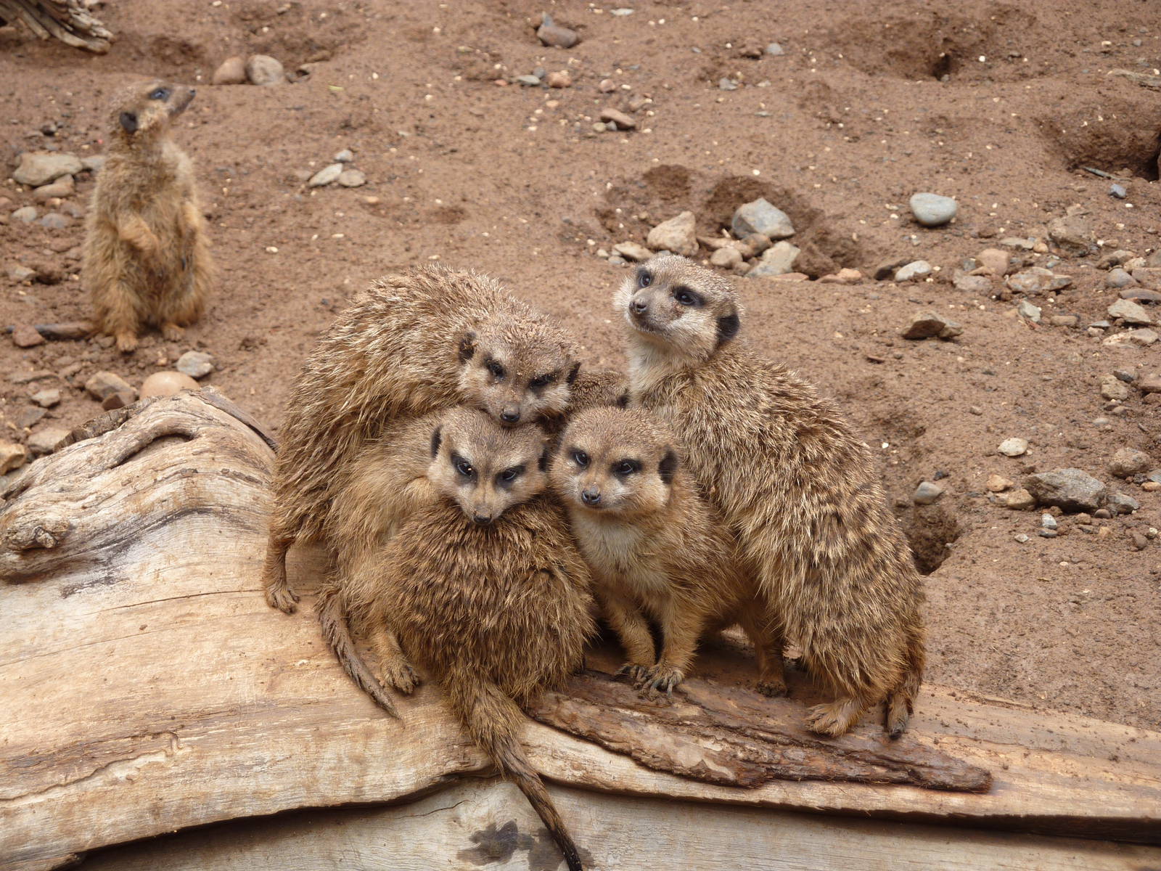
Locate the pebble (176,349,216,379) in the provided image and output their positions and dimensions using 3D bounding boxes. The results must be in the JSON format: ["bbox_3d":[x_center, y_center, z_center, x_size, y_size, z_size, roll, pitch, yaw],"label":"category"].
[{"bbox_3d":[-0.329,-0.061,3.673,0.033,0.025,0.026,0,23,0],"label":"pebble"}]

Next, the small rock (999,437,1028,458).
[{"bbox_3d":[0.393,0.011,3.902,0.026,0.017,0.022,0,24,0],"label":"small rock"}]

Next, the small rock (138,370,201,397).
[{"bbox_3d":[-0.346,-0.039,3.615,0.049,0.030,0.040,0,23,0],"label":"small rock"}]

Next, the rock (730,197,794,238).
[{"bbox_3d":[0.170,-0.202,3.992,0.057,0.038,0.043,0,23,0],"label":"rock"}]

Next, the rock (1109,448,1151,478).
[{"bbox_3d":[0.445,0.022,3.479,0.035,0.024,0.028,0,23,0],"label":"rock"}]

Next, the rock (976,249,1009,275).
[{"bbox_3d":[0.414,-0.174,4.307,0.032,0.027,0.026,0,24,0],"label":"rock"}]

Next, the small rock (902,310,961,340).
[{"bbox_3d":[0.322,-0.101,3.940,0.055,0.026,0.042,0,20,0],"label":"small rock"}]

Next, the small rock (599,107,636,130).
[{"bbox_3d":[0.037,-0.315,4.275,0.035,0.022,0.027,0,23,0],"label":"small rock"}]

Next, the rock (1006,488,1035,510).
[{"bbox_3d":[0.361,0.052,3.523,0.025,0.017,0.023,0,20,0],"label":"rock"}]

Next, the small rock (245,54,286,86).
[{"bbox_3d":[-0.349,-0.405,4.759,0.043,0.036,0.041,0,20,0],"label":"small rock"}]

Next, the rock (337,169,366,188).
[{"bbox_3d":[-0.219,-0.246,4.117,0.028,0.017,0.024,0,23,0],"label":"rock"}]

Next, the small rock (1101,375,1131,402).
[{"bbox_3d":[0.452,-0.040,3.629,0.025,0.020,0.022,0,23,0],"label":"small rock"}]

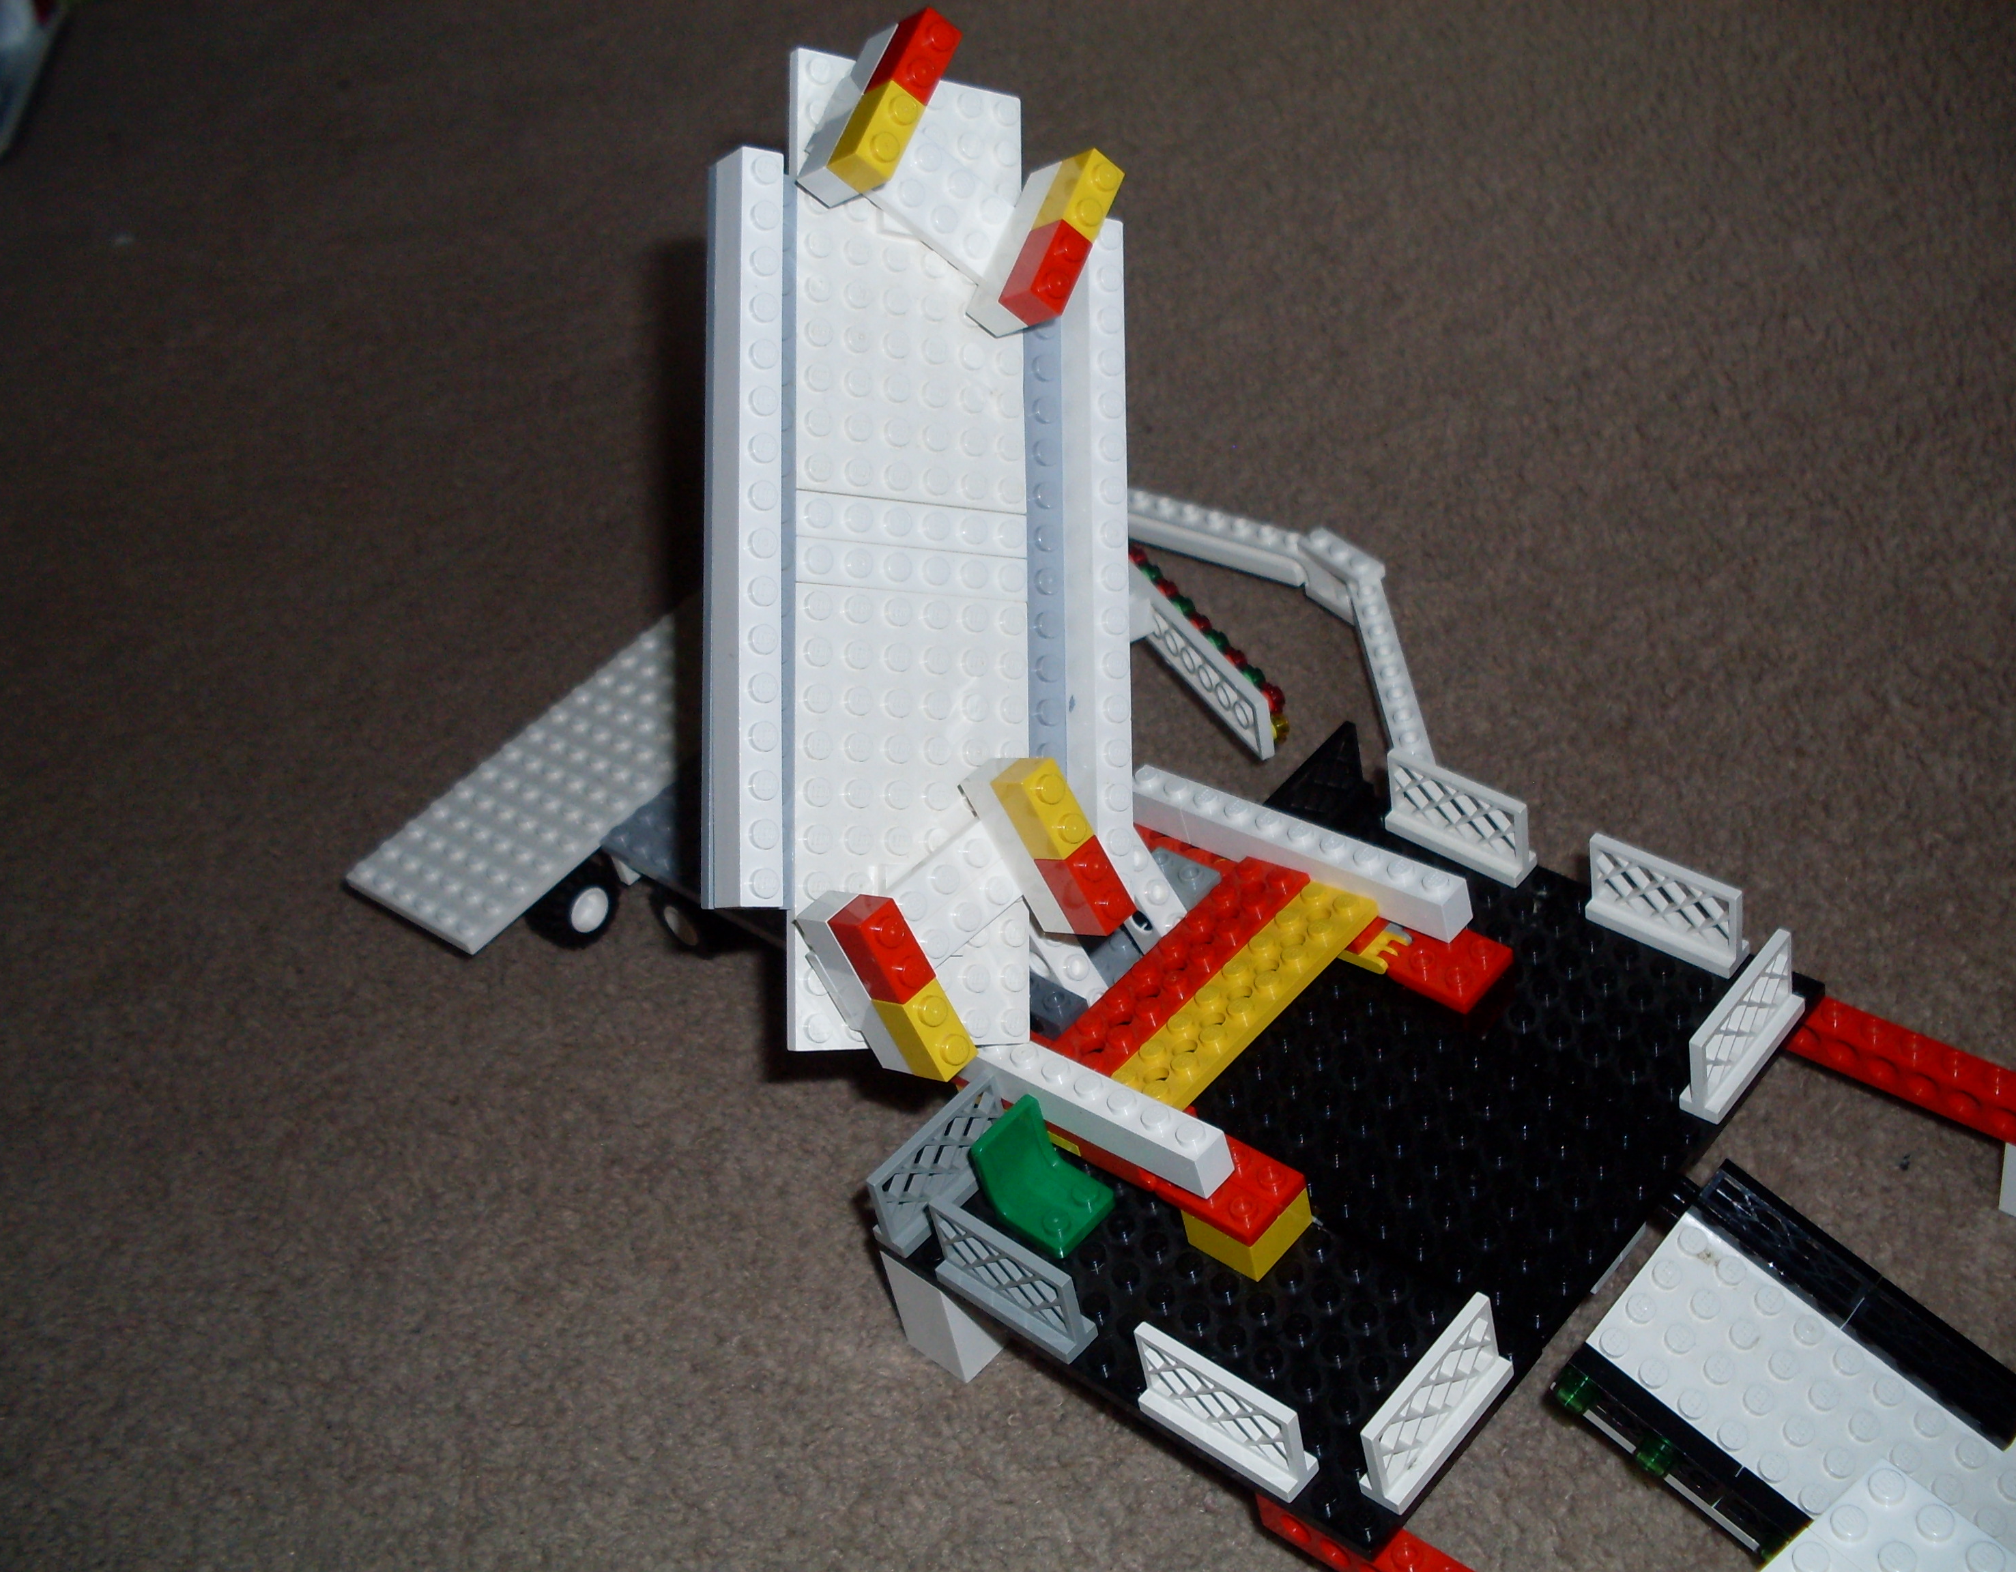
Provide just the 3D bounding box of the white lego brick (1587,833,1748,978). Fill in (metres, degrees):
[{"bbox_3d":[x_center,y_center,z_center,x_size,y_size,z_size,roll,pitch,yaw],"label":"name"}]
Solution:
[{"bbox_3d":[0.129,0.022,0.451,0.032,0.019,0.008,25,55,37],"label":"white lego brick"}]

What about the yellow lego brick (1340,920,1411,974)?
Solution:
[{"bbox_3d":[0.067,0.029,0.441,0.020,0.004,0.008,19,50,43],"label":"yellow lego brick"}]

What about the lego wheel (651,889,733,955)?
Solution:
[{"bbox_3d":[-0.073,0.030,0.546,0.021,0.021,0.012,24,52,36],"label":"lego wheel"}]

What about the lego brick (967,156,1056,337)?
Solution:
[{"bbox_3d":[0.004,-0.099,0.423,0.010,0.008,0.032,-4,58,54],"label":"lego brick"}]

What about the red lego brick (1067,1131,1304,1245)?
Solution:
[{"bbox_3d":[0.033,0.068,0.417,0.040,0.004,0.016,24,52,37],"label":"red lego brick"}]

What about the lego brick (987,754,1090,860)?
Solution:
[{"bbox_3d":[0.007,0.004,0.397,0.008,0.016,0.011,-41,23,-28],"label":"lego brick"}]

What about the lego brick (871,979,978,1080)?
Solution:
[{"bbox_3d":[-0.013,0.040,0.386,0.008,0.016,0.011,-41,23,-28],"label":"lego brick"}]

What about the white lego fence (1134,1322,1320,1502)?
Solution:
[{"bbox_3d":[0.035,0.102,0.381,0.032,0.019,0.008,24,52,37],"label":"white lego fence"}]

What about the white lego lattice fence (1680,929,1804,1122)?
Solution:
[{"bbox_3d":[0.137,0.044,0.427,0.008,0.019,0.032,25,54,36],"label":"white lego lattice fence"}]

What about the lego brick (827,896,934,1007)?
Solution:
[{"bbox_3d":[-0.020,0.027,0.381,0.008,0.016,0.011,-41,23,-28],"label":"lego brick"}]

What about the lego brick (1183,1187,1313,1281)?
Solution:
[{"bbox_3d":[0.043,0.077,0.414,0.016,0.010,0.016,24,52,37],"label":"lego brick"}]

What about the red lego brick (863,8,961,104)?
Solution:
[{"bbox_3d":[-0.016,-0.125,0.398,0.011,0.008,0.016,-4,58,54],"label":"red lego brick"}]

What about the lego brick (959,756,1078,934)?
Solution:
[{"bbox_3d":[0.005,0.010,0.408,0.008,0.032,0.011,-41,23,-28],"label":"lego brick"}]

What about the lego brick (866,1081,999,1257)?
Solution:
[{"bbox_3d":[-0.013,0.071,0.432,0.008,0.019,0.032,24,52,37],"label":"lego brick"}]

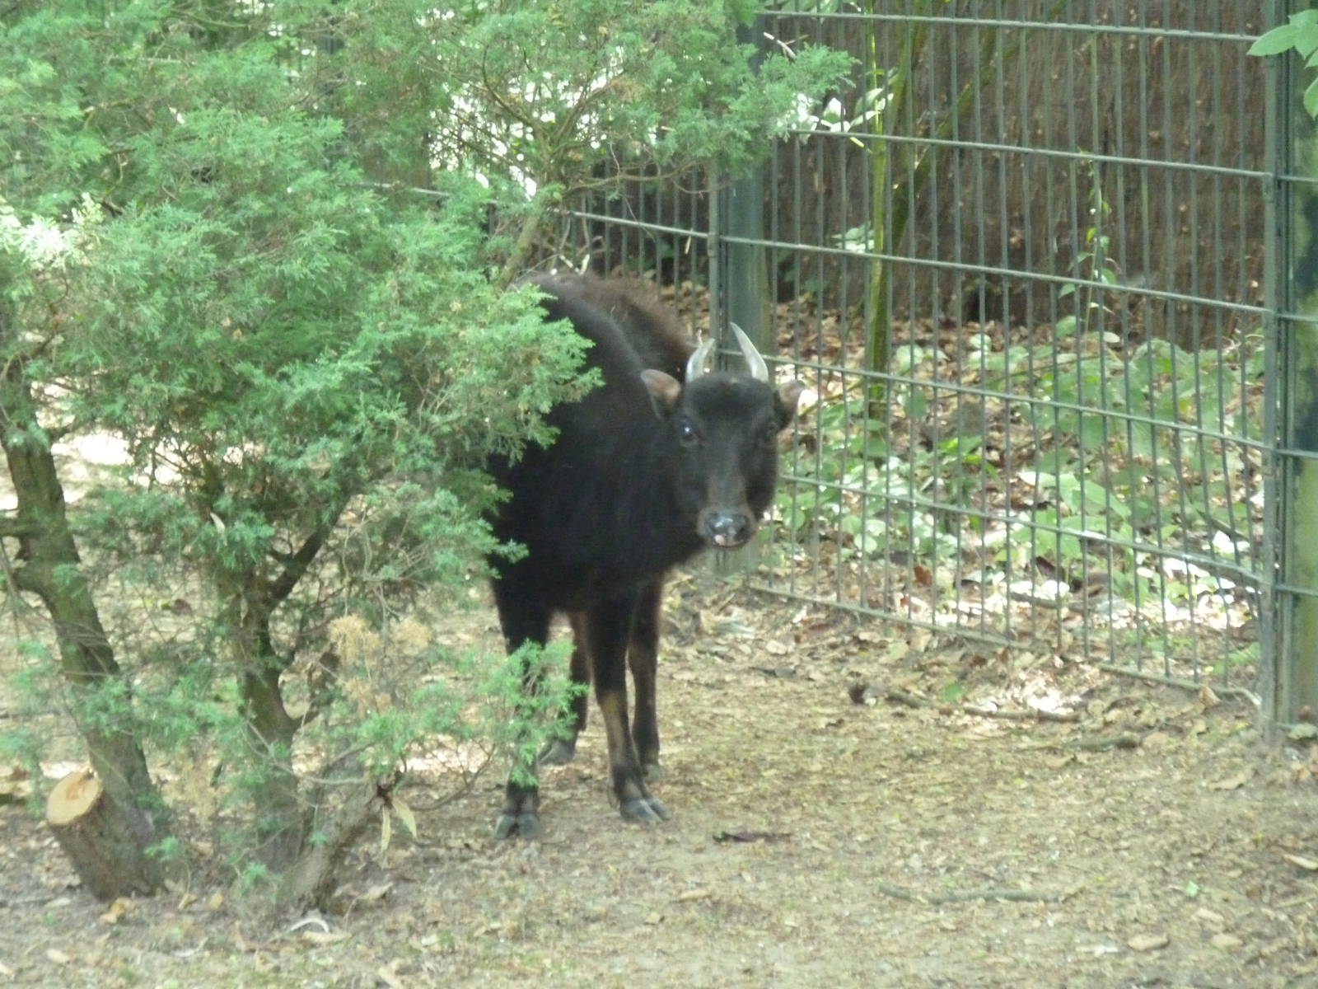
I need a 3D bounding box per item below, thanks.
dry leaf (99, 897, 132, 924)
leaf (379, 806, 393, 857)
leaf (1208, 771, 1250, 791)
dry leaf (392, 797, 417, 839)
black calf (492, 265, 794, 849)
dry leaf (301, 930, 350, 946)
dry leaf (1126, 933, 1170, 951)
[{"bbox_3d":[-0.665,0.510,9.796,0.041,0.027,0.035,0,4,0],"label":"dry leaf"},{"bbox_3d":[-0.336,0.415,9.850,0.015,0.061,0.014,0,4,0],"label":"leaf"},{"bbox_3d":[0.794,0.401,11.175,0.058,0.022,0.040,0,4,0],"label":"leaf"},{"bbox_3d":[-0.313,0.399,9.850,0.014,0.052,0.014,-30,3,0],"label":"dry leaf"},{"bbox_3d":[-0.026,0.064,10.941,0.420,0.735,1.150,0,4,2],"label":"black calf"},{"bbox_3d":[-0.399,0.531,9.590,0.058,0.014,0.028,0,4,0],"label":"dry leaf"},{"bbox_3d":[0.581,0.532,9.516,0.049,0.018,0.033,0,4,0],"label":"dry leaf"}]

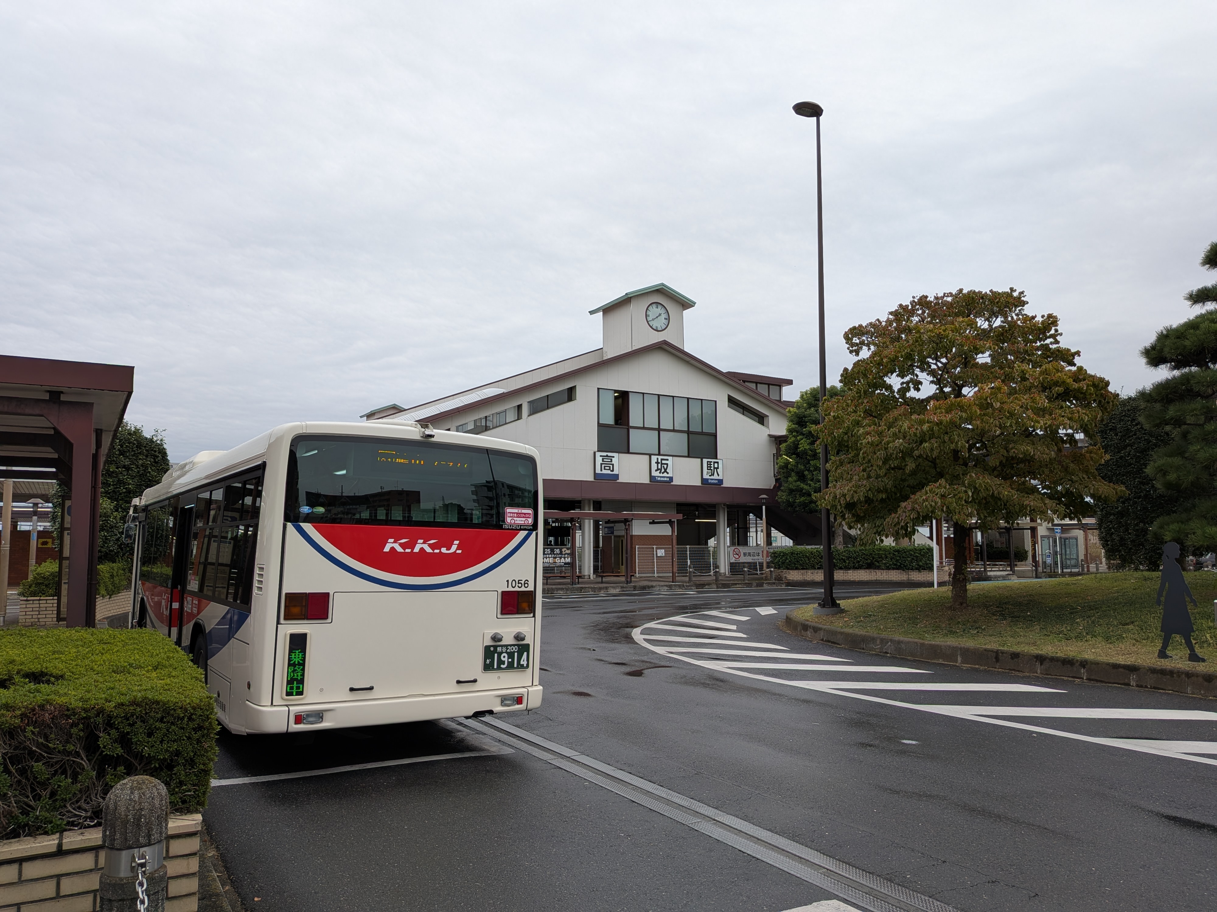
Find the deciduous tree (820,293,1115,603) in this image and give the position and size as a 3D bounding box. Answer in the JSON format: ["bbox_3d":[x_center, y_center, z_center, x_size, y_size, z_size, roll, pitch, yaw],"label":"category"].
[{"bbox_3d":[7.875,-0.180,18.513,6.300,6.900,6.300,-2,-6,22],"label":"deciduous tree"}]

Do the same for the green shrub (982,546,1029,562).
[{"bbox_3d":[23.427,5.670,49.681,2.700,0.950,1.300,0,-6,0],"label":"green shrub"}]

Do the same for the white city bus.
[{"bbox_3d":[-4.447,1.579,11.285,2.485,3.050,10.450,6,-8,-33],"label":"white city bus"}]

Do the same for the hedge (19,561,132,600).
[{"bbox_3d":[-11.804,2.686,18.724,1.900,0.820,2.700,2,-6,-18],"label":"hedge"}]

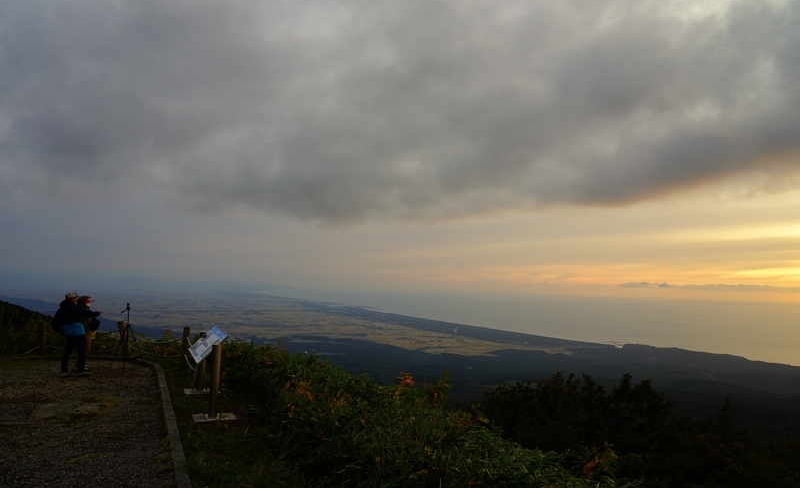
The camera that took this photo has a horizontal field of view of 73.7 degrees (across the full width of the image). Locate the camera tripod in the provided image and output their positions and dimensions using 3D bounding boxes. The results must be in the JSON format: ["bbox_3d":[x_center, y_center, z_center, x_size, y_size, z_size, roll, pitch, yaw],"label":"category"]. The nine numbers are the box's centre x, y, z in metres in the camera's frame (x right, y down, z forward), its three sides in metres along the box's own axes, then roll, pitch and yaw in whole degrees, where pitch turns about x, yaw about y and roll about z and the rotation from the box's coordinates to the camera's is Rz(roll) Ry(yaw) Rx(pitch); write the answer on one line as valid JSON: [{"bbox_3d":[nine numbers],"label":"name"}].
[{"bbox_3d":[-5.930,2.040,11.650,0.720,1.440,0.700,4,-5,-28],"label":"camera tripod"}]

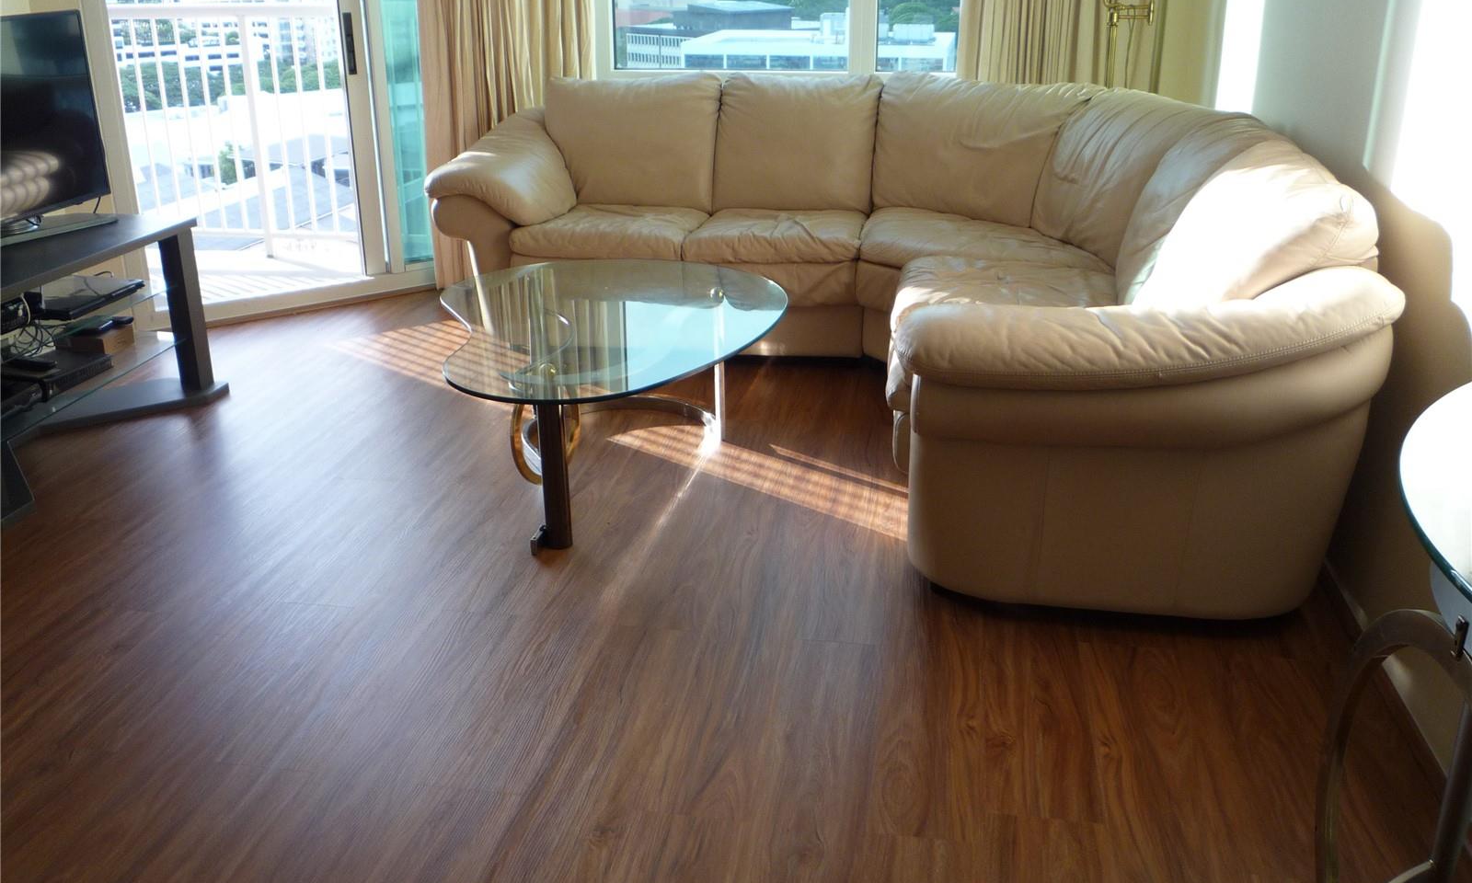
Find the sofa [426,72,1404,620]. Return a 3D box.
[{"bbox_3d":[0.175,-0.535,3.835,2.657,0.917,2.554,3,20,8],"label":"sofa"}]

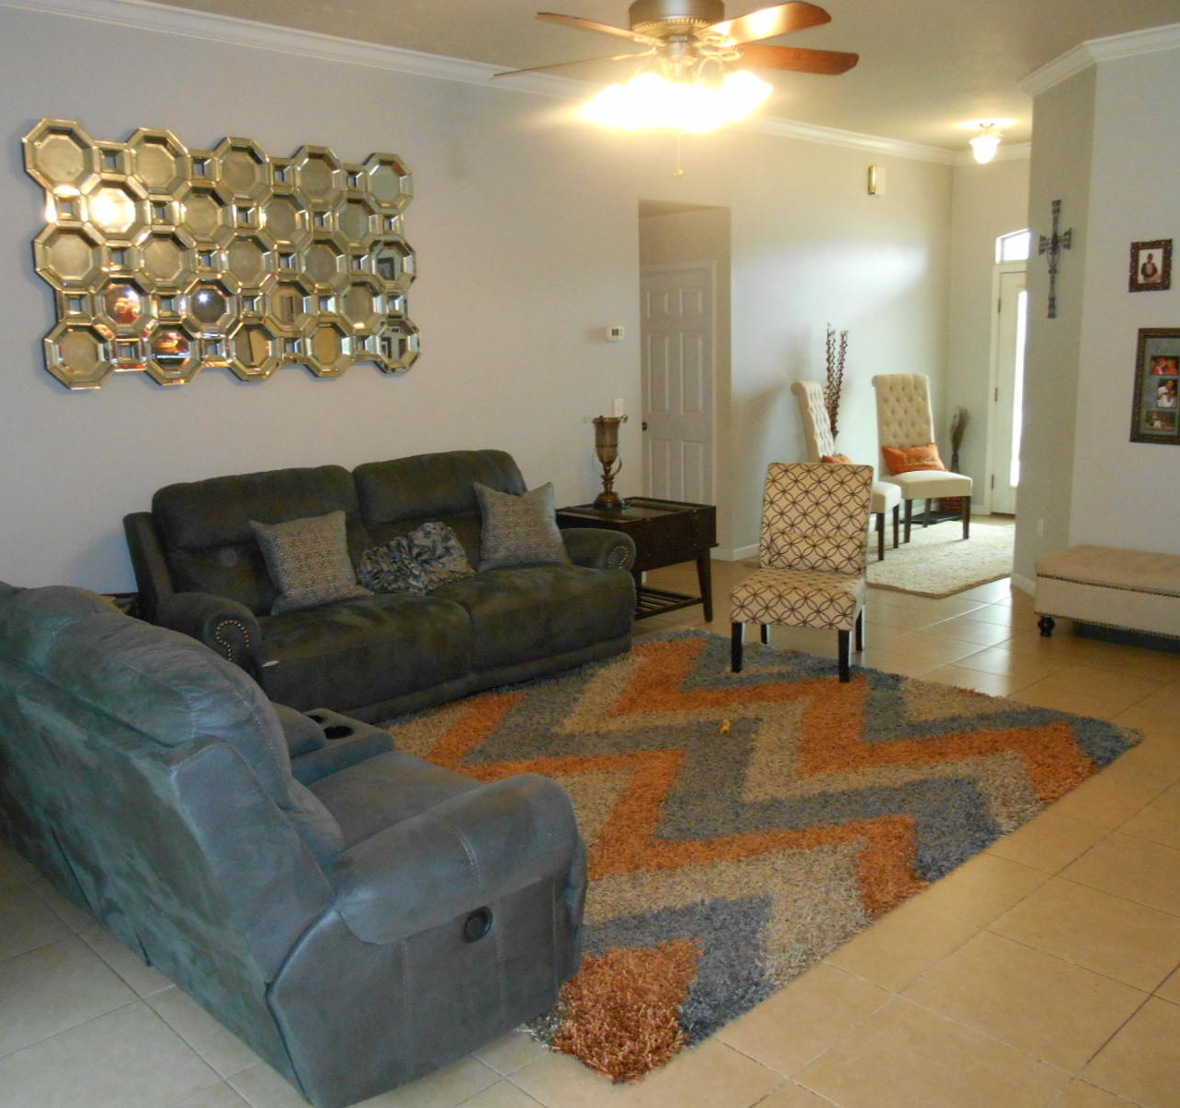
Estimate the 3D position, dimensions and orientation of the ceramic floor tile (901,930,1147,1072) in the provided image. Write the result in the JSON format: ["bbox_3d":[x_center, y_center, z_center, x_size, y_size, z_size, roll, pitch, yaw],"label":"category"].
[{"bbox_3d":[1.058,1.081,2.700,0.433,0.010,0.433,-11,15,-42],"label":"ceramic floor tile"}]

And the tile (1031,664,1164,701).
[{"bbox_3d":[2.284,0.583,4.937,0.419,0.010,0.419,-11,14,-42],"label":"tile"}]

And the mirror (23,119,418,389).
[{"bbox_3d":[-1.595,-1.366,5.189,1.863,1.075,0.050,-11,15,-42],"label":"mirror"}]

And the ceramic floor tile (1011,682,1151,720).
[{"bbox_3d":[2.008,0.654,4.750,0.428,0.010,0.428,-11,15,-43],"label":"ceramic floor tile"}]

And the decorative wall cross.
[{"bbox_3d":[2.652,-1.680,6.337,0.030,0.650,0.430,-1,11,2],"label":"decorative wall cross"}]

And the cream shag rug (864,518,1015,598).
[{"bbox_3d":[2.478,-0.011,8.049,2.500,0.025,1.530,-11,15,-42],"label":"cream shag rug"}]

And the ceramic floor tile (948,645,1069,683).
[{"bbox_3d":[2.044,0.543,5.398,0.433,0.010,0.433,-11,15,-42],"label":"ceramic floor tile"}]

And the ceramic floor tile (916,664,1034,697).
[{"bbox_3d":[1.685,0.592,4.954,0.419,0.010,0.419,-11,14,-42],"label":"ceramic floor tile"}]

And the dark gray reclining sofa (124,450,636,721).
[{"bbox_3d":[-0.877,0.089,5.267,2.341,1.011,1.045,-10,14,-40],"label":"dark gray reclining sofa"}]

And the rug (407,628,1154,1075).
[{"bbox_3d":[0.299,0.777,4.231,2.908,0.040,2.431,-11,15,-42],"label":"rug"}]

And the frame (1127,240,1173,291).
[{"bbox_3d":[2.841,-1.462,5.632,0.022,0.242,0.197,-11,15,-43],"label":"frame"}]

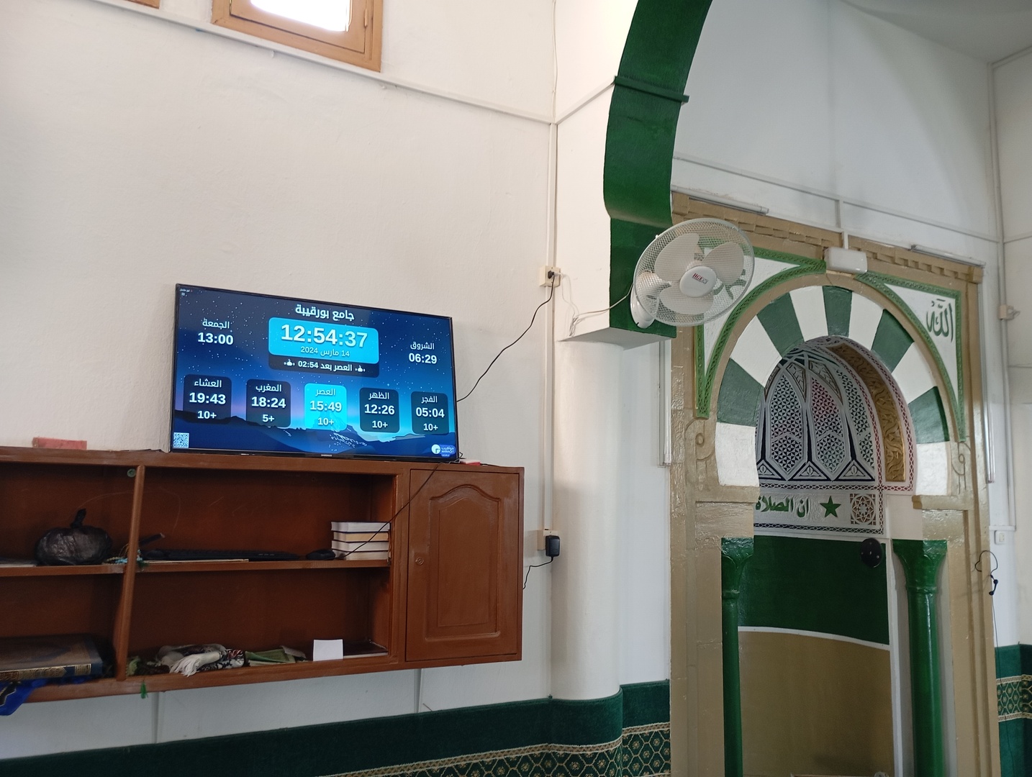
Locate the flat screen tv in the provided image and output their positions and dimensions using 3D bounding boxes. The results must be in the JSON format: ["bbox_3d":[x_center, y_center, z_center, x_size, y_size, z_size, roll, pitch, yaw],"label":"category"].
[{"bbox_3d":[-0.660,-0.028,2.872,0.970,0.562,0.060,5,-20,-28],"label":"flat screen tv"}]

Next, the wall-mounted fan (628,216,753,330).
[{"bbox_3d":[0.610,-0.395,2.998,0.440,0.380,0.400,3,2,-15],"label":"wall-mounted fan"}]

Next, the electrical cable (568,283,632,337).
[{"bbox_3d":[0.315,-0.323,3.223,0.100,0.220,0.330,5,-8,-28],"label":"electrical cable"}]

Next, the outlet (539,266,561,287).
[{"bbox_3d":[0.140,-0.448,3.414,0.075,0.078,0.044,5,-8,-28],"label":"outlet"}]

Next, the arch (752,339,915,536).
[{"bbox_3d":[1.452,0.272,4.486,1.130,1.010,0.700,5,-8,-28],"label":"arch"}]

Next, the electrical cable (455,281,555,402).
[{"bbox_3d":[-0.032,-0.206,3.264,0.430,0.540,0.080,5,-8,-28],"label":"electrical cable"}]

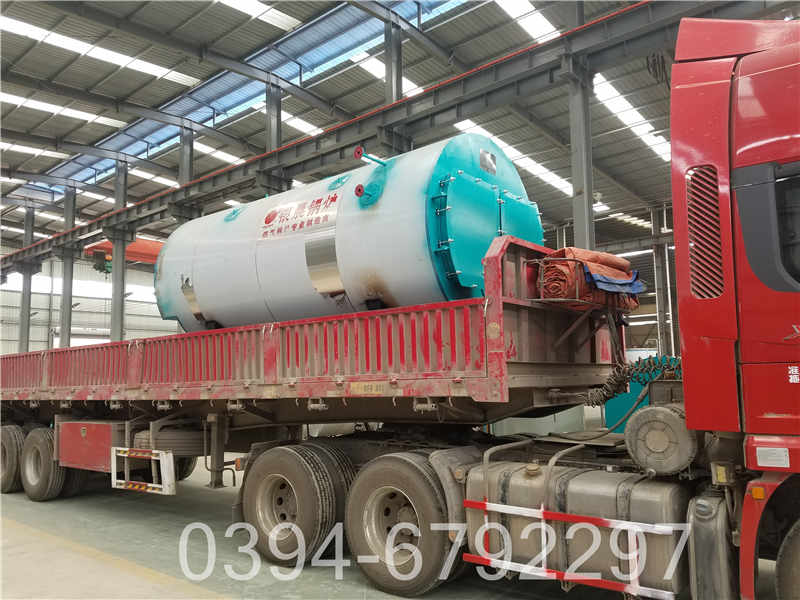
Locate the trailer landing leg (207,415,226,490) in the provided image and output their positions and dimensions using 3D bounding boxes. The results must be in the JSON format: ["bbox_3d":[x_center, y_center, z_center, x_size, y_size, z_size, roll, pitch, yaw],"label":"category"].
[{"bbox_3d":[-2.238,1.824,7.330,0.200,0.880,0.200,-7,-10,38],"label":"trailer landing leg"}]

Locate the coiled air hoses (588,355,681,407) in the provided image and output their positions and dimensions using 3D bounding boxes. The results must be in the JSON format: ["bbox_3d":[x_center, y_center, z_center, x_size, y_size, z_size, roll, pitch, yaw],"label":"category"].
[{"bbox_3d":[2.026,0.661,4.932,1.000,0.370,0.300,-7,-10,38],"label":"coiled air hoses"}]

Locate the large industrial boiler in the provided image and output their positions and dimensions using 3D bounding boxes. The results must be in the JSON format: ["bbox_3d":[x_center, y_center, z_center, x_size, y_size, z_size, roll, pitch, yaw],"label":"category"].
[{"bbox_3d":[-0.788,-0.345,7.166,4.608,2.276,2.176,-7,-10,39],"label":"large industrial boiler"}]

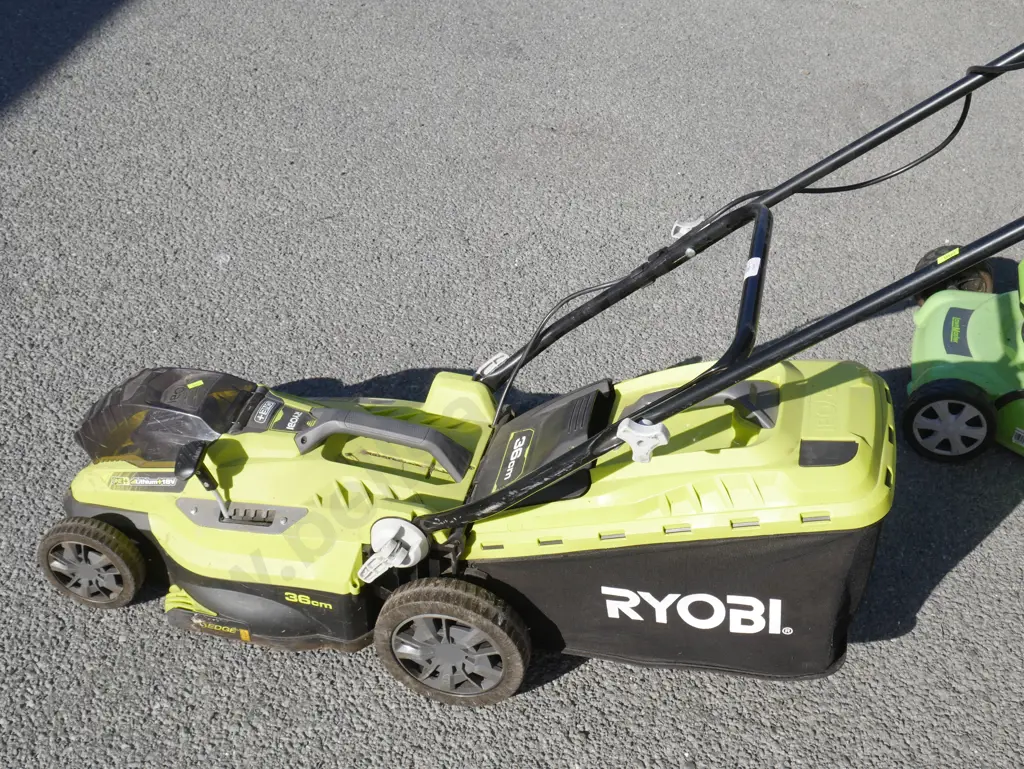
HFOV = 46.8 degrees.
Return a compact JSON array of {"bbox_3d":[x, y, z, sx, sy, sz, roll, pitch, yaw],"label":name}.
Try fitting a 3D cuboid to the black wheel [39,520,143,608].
[{"bbox_3d":[-0.595,0.255,1.680,0.149,0.149,0.037,9,37,11],"label":"black wheel"}]

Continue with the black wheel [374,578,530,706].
[{"bbox_3d":[-0.077,0.337,1.536,0.200,0.200,0.044,9,37,11],"label":"black wheel"}]

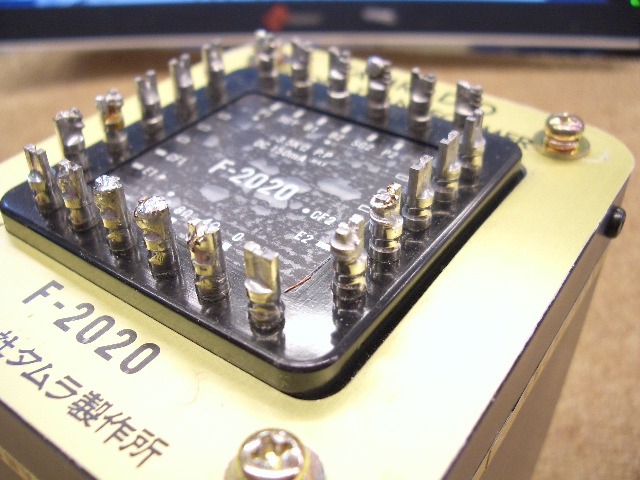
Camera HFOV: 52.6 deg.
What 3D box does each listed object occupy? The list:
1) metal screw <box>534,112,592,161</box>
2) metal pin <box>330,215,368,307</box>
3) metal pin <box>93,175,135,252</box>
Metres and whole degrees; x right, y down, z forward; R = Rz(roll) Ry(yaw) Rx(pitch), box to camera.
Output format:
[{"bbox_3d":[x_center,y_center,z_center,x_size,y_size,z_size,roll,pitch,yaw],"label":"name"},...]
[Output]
[{"bbox_3d":[0.050,-0.022,0.132,0.012,0.005,0.012,23,44,28],"label":"metal screw"},{"bbox_3d":[0.004,0.003,0.089,0.005,0.012,0.005,23,44,28],"label":"metal pin"},{"bbox_3d":[-0.031,-0.004,0.099,0.004,0.012,0.004,-1,36,1],"label":"metal pin"}]

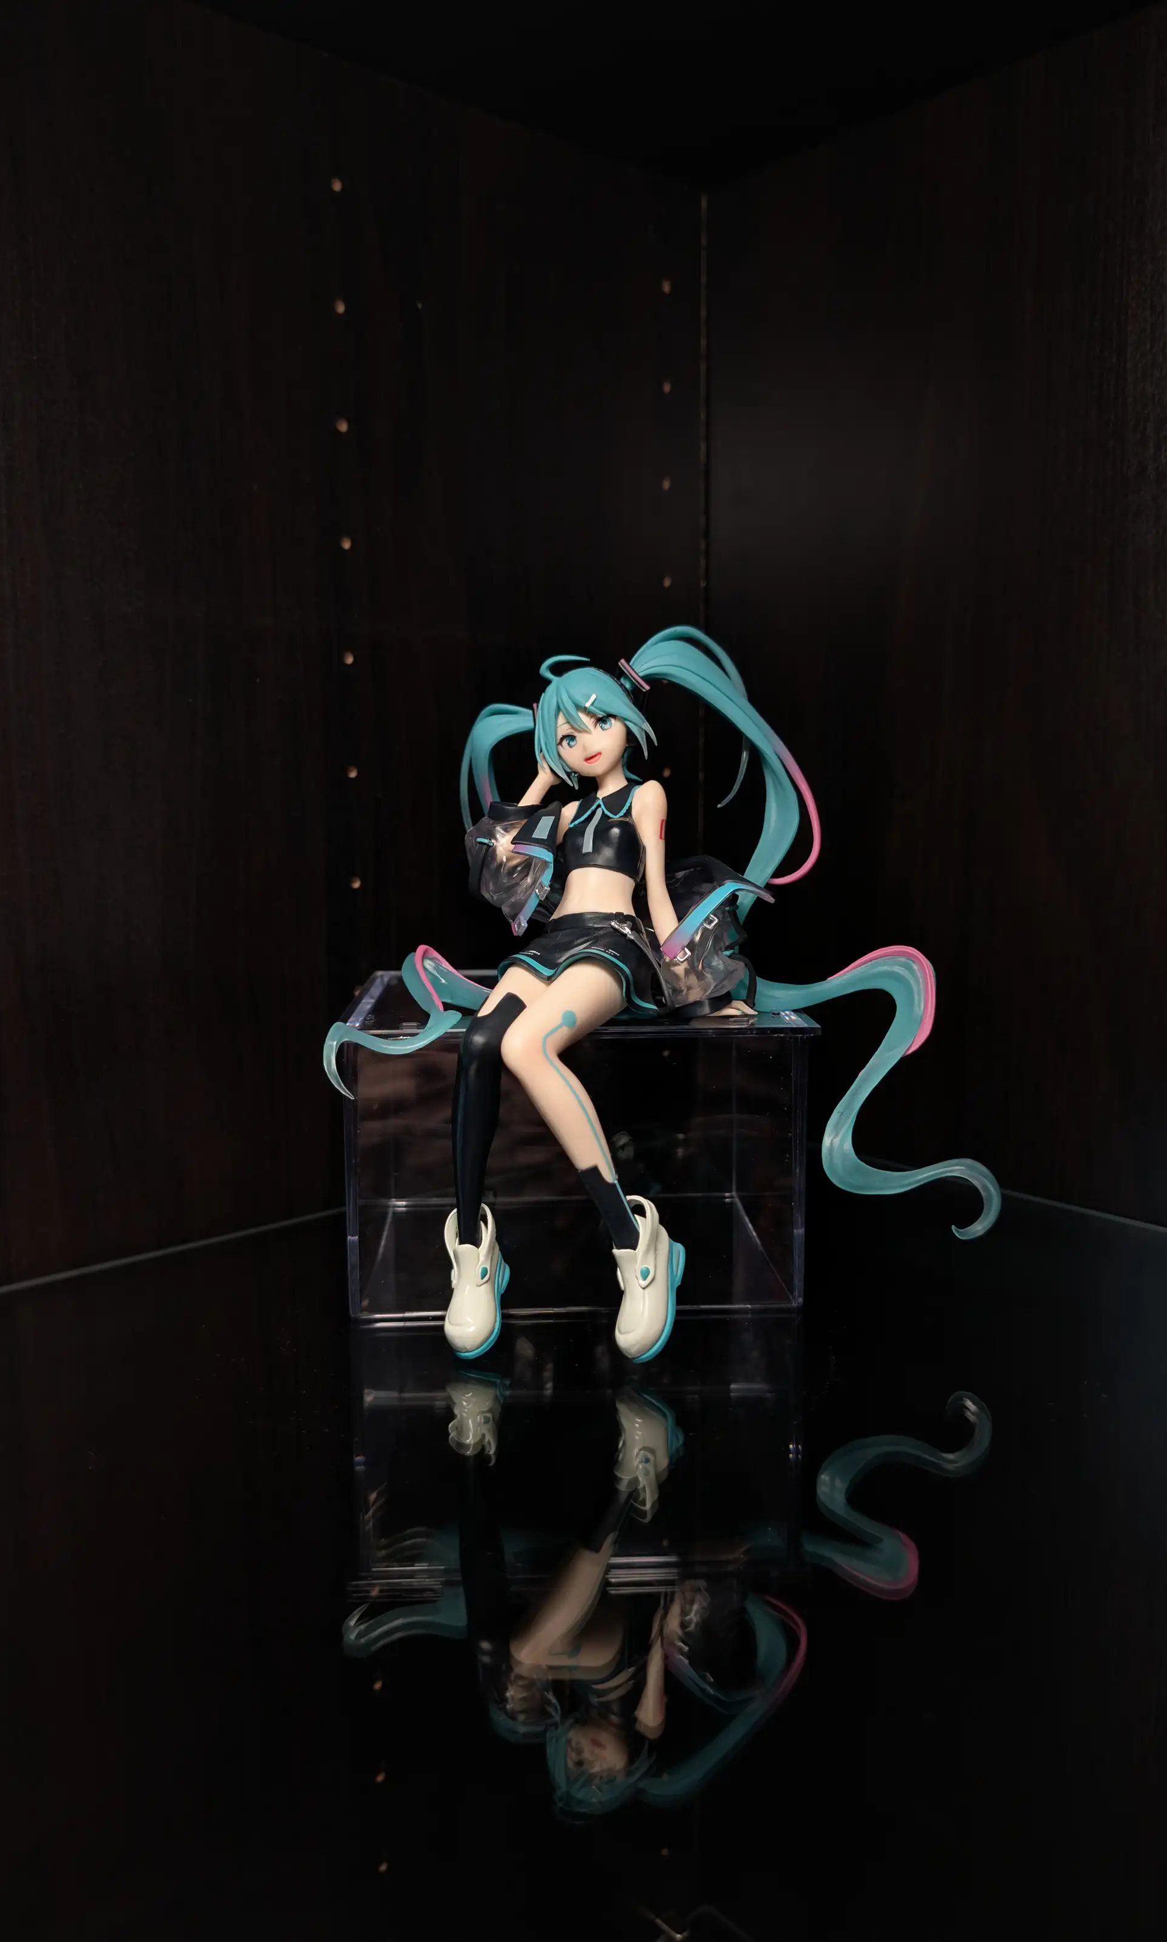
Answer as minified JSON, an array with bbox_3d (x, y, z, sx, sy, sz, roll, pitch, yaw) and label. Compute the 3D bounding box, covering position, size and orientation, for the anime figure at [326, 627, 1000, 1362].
[{"bbox_3d":[0.025,-0.002,0.315,0.145,0.160,0.100,1,8,12],"label":"anime figure"}]

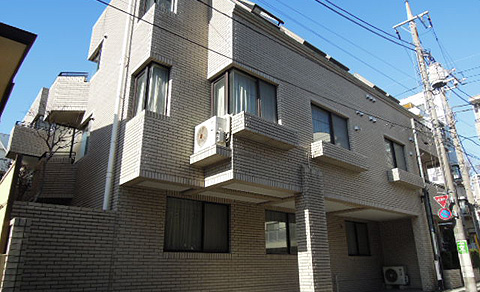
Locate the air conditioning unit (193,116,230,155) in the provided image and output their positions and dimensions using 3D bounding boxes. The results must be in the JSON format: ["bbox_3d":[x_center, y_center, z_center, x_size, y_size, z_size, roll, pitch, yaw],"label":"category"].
[{"bbox_3d":[-0.628,-0.183,7.306,0.303,0.672,0.856,15,-25,-37],"label":"air conditioning unit"}]

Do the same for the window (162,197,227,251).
[{"bbox_3d":[-1.037,2.037,8.417,1.917,1.264,0.093,16,-25,-38],"label":"window"}]

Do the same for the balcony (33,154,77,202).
[{"bbox_3d":[-5.614,1.110,10.709,1.185,1.380,1.030,-1,-20,0],"label":"balcony"}]

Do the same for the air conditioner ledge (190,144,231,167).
[{"bbox_3d":[-0.633,0.249,7.214,0.410,0.181,0.982,15,-25,-37],"label":"air conditioner ledge"}]

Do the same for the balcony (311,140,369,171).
[{"bbox_3d":[2.876,0.322,9.423,2.215,0.391,0.360,16,-25,-38],"label":"balcony"}]

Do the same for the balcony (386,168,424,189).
[{"bbox_3d":[5.900,1.195,11.831,1.890,0.397,0.371,16,-25,-38],"label":"balcony"}]

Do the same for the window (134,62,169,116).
[{"bbox_3d":[-2.127,-1.180,7.866,0.472,1.255,0.945,15,-25,-37],"label":"window"}]

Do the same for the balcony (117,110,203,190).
[{"bbox_3d":[-1.702,0.216,7.589,1.550,1.442,1.009,16,-25,-38],"label":"balcony"}]

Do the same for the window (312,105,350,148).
[{"bbox_3d":[2.739,-0.490,9.910,1.764,1.159,0.118,15,-25,-37],"label":"window"}]

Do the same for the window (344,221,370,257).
[{"bbox_3d":[4.566,3.609,12.909,1.500,1.264,0.093,16,-25,-38],"label":"window"}]

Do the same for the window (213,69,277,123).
[{"bbox_3d":[0.127,-1.031,8.381,1.432,1.210,0.900,15,-25,-37],"label":"window"}]

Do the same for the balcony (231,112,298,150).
[{"bbox_3d":[0.628,-0.299,7.602,1.725,0.391,0.381,16,-25,-38],"label":"balcony"}]

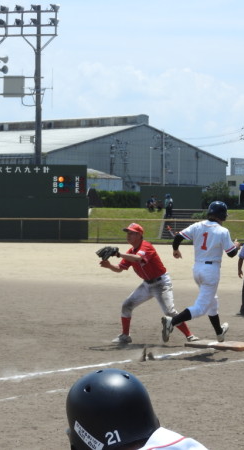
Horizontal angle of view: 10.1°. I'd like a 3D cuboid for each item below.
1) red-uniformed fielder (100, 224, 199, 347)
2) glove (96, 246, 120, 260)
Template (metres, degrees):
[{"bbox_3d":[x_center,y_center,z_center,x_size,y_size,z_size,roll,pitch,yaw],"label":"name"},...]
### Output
[{"bbox_3d":[0.333,0.736,17.450,1.200,1.530,0.750,0,1,-31],"label":"red-uniformed fielder"},{"bbox_3d":[-0.168,0.356,17.300,0.280,0.180,0.200,0,1,-22],"label":"glove"}]

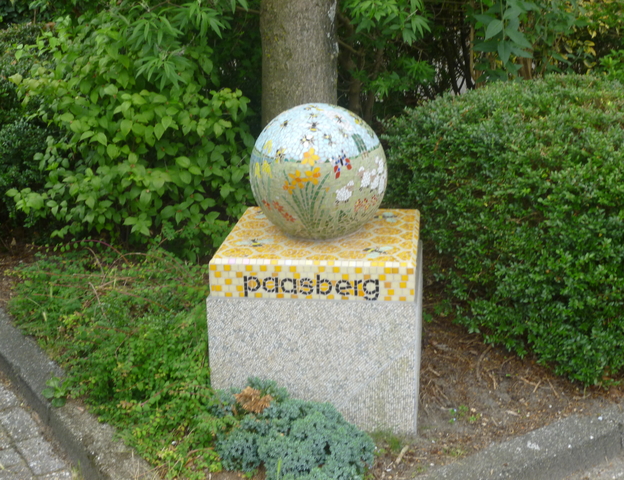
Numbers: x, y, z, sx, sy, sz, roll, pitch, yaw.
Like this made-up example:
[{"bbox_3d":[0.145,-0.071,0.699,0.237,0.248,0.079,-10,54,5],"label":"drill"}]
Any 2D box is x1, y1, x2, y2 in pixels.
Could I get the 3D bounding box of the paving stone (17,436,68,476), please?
[{"bbox_3d":[-0.817,0.674,3.047,0.091,0.070,0.215,-10,21,-30],"label":"paving stone"}]

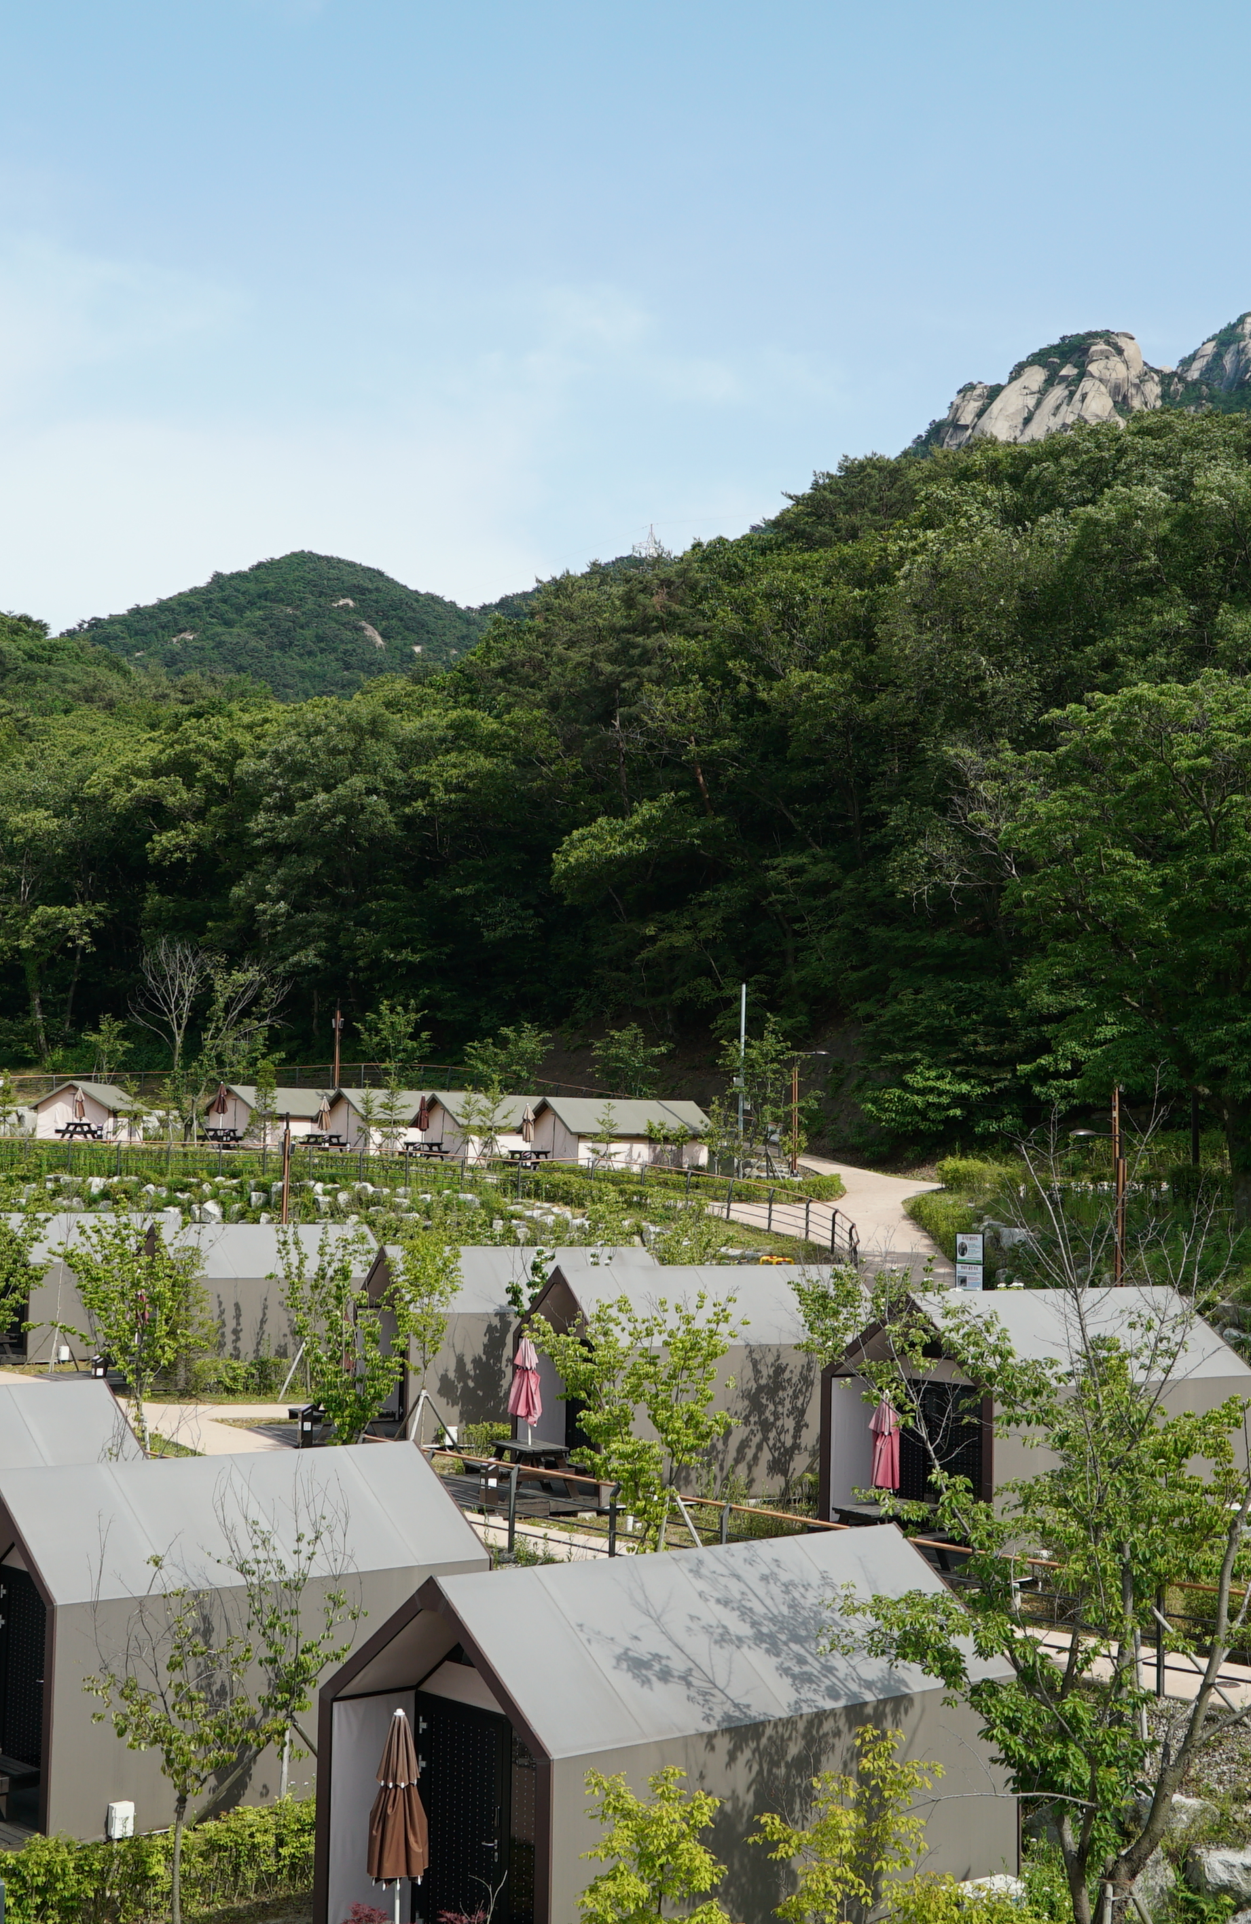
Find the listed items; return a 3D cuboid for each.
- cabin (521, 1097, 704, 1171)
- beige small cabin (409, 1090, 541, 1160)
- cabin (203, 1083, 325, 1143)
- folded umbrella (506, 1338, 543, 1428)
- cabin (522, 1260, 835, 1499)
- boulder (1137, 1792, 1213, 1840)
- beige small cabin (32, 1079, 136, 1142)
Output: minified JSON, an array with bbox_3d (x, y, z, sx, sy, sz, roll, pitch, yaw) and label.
[{"bbox_3d":[-0.207,6.519,88.711,6.400,2.750,3.873,4,-6,-32],"label":"cabin"},{"bbox_3d":[-4.750,6.479,91.483,6.200,2.600,3.400,5,-7,-38],"label":"beige small cabin"},{"bbox_3d":[-13.099,6.361,95.148,6.200,2.600,3.400,6,-7,-42],"label":"cabin"},{"bbox_3d":[-1.436,5.961,34.200,0.500,1.400,0.500,1,-5,0],"label":"folded umbrella"},{"bbox_3d":[1.333,6.675,38.839,5.459,3.472,3.100,4,-6,-27],"label":"cabin"},{"bbox_3d":[4.903,7.610,21.400,0.620,0.400,0.500,-1,-6,18],"label":"boulder"},{"bbox_3d":[-22.235,6.389,99.868,3.400,2.550,6.000,1,-5,3],"label":"beige small cabin"}]

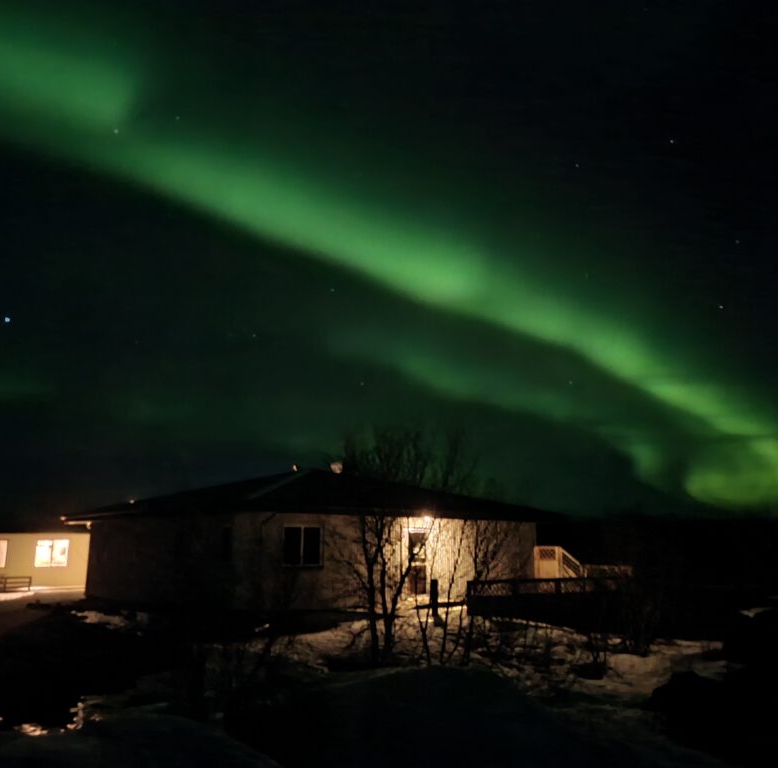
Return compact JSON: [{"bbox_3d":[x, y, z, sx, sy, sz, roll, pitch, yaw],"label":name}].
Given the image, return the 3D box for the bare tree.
[{"bbox_3d":[0.370,3.000,14.700,2.900,4.500,2.600,0,-11,0],"label":"bare tree"}]

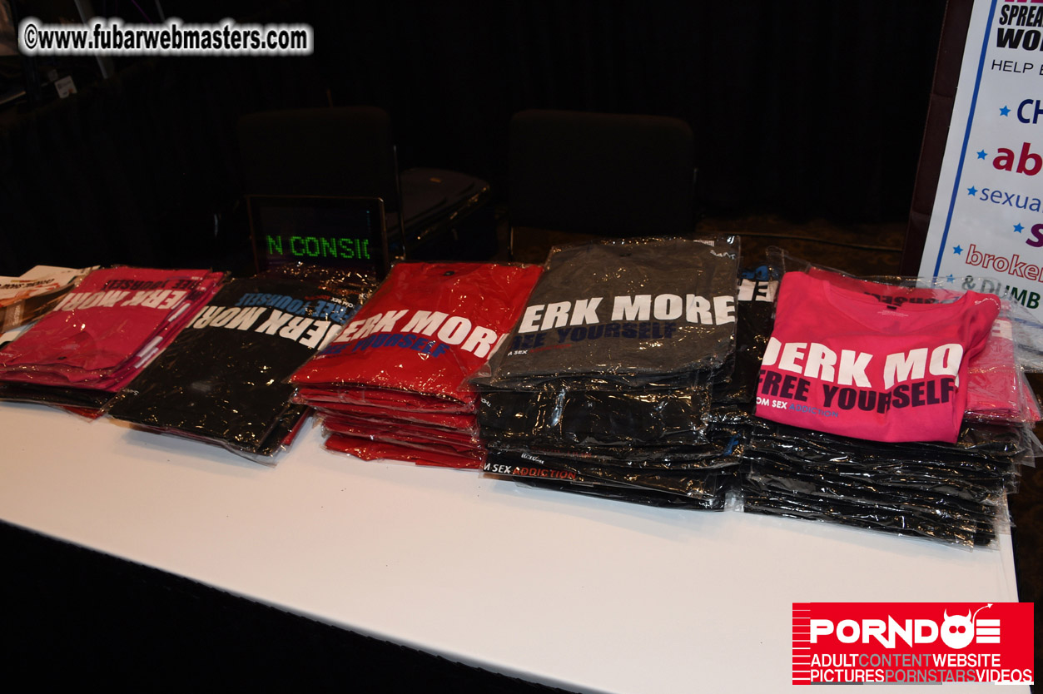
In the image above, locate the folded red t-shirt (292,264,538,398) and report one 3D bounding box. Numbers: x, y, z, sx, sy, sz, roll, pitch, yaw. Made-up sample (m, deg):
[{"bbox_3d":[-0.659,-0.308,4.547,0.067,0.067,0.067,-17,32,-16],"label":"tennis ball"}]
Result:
[{"bbox_3d":[-0.170,-0.042,1.473,0.310,0.035,0.435,6,35,16],"label":"folded red t-shirt"}]

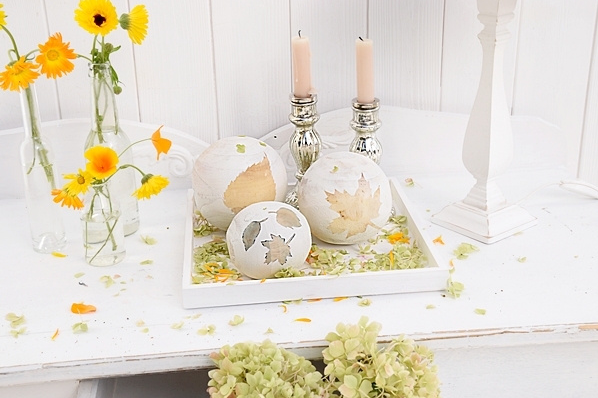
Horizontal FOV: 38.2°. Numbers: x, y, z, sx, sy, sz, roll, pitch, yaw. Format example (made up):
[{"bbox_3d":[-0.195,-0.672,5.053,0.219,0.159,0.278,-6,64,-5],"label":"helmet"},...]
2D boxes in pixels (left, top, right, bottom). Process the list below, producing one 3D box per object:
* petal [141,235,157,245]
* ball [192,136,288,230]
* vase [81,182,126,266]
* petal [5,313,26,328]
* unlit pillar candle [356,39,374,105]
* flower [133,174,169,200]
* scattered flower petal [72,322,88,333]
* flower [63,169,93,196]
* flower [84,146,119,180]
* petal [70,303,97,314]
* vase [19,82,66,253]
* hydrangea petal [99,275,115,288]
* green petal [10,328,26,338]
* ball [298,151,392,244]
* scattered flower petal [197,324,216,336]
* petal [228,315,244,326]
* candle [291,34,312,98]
[{"bbox_3d":[-0.197,0.054,1.131,0.021,0.006,0.017,-1,23,0],"label":"petal"},{"bbox_3d":[-0.075,-0.019,1.111,0.122,0.121,0.122,-1,24,1],"label":"ball"},{"bbox_3d":[-0.245,0.027,1.075,0.053,0.101,0.053,-1,24,1],"label":"vase"},{"bbox_3d":[-0.311,0.133,0.948,0.023,0.007,0.019,-1,23,0],"label":"petal"},{"bbox_3d":[0.086,-0.161,1.117,0.022,0.094,0.022,-1,23,0],"label":"unlit pillar candle"},{"bbox_3d":[-0.179,-0.015,1.045,0.045,0.022,0.042,-28,15,-6],"label":"flower"},{"bbox_3d":[-0.235,0.138,0.930,0.017,0.008,0.014,-1,23,0],"label":"scattered flower petal"},{"bbox_3d":[-0.270,-0.020,1.052,0.036,0.033,0.016,-3,6,-3],"label":"flower"},{"bbox_3d":[-0.234,-0.043,1.025,0.040,0.039,0.024,-8,-18,-15],"label":"flower"},{"bbox_3d":[-0.242,0.124,0.972,0.029,0.007,0.013,-1,24,1],"label":"petal"},{"bbox_3d":[-0.326,-0.042,1.084,0.043,0.224,0.043,-1,24,1],"label":"vase"},{"bbox_3d":[-0.229,0.098,1.028,0.019,0.006,0.018,-1,23,0],"label":"hydrangea petal"},{"bbox_3d":[-0.301,0.144,0.929,0.019,0.006,0.015,-1,24,1],"label":"green petal"},{"bbox_3d":[0.059,-0.002,1.092,0.118,0.118,0.118,-1,23,0],"label":"ball"},{"bbox_3d":[-0.099,0.141,0.925,0.020,0.006,0.015,-1,24,1],"label":"scattered flower petal"},{"bbox_3d":[-0.068,0.132,0.938,0.017,0.006,0.012,-1,23,0],"label":"petal"},{"bbox_3d":[0.004,-0.170,1.109,0.022,0.088,0.022,-1,24,1],"label":"candle"}]

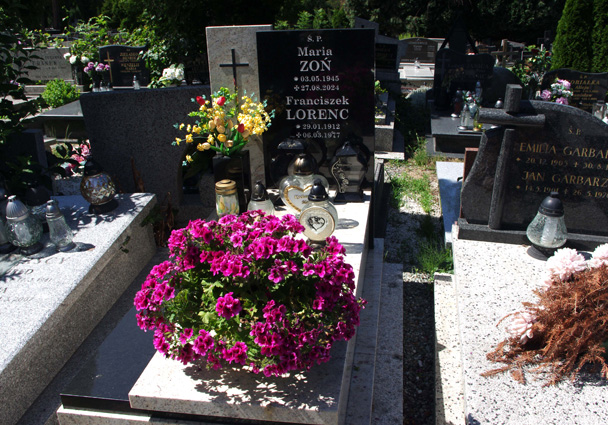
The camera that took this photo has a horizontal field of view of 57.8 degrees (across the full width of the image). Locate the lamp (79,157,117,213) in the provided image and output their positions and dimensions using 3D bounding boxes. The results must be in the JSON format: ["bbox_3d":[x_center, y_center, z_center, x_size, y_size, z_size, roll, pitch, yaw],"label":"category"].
[{"bbox_3d":[-0.919,-0.130,2.447,0.160,0.245,0.160,1,22,10],"label":"lamp"}]

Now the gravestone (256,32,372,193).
[{"bbox_3d":[0.077,-0.553,3.049,0.623,0.867,0.090,1,20,10],"label":"gravestone"}]

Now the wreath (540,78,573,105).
[{"bbox_3d":[2.582,-1.190,5.614,0.320,0.330,0.280,1,22,10],"label":"wreath"}]

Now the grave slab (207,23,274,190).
[{"bbox_3d":[-0.317,-0.562,3.070,0.366,0.909,0.085,2,21,9],"label":"grave slab"}]

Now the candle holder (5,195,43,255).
[{"bbox_3d":[-1.024,0.039,2.000,0.138,0.225,0.138,-2,23,11],"label":"candle holder"}]

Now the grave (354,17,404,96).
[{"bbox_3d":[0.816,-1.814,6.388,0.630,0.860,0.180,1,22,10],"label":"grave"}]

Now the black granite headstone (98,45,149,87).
[{"bbox_3d":[-2.442,-1.984,7.501,0.630,0.530,0.120,1,22,10],"label":"black granite headstone"}]

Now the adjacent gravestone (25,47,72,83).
[{"bbox_3d":[-3.576,-2.088,7.728,0.690,0.460,0.100,2,16,9],"label":"adjacent gravestone"}]

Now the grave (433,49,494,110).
[{"bbox_3d":[1.768,-1.493,6.129,0.610,0.670,0.120,1,22,10],"label":"grave"}]

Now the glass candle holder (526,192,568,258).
[{"bbox_3d":[0.978,0.045,2.174,0.165,0.255,0.165,1,22,10],"label":"glass candle holder"}]

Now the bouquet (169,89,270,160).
[{"bbox_3d":[-0.423,-0.446,2.757,0.500,0.350,0.360,1,22,10],"label":"bouquet"}]

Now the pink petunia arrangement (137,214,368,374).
[{"bbox_3d":[-0.155,0.216,1.626,0.659,0.403,0.648,2,21,9],"label":"pink petunia arrangement"}]

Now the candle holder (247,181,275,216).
[{"bbox_3d":[-0.192,-0.010,2.437,0.135,0.255,0.135,1,22,10],"label":"candle holder"}]

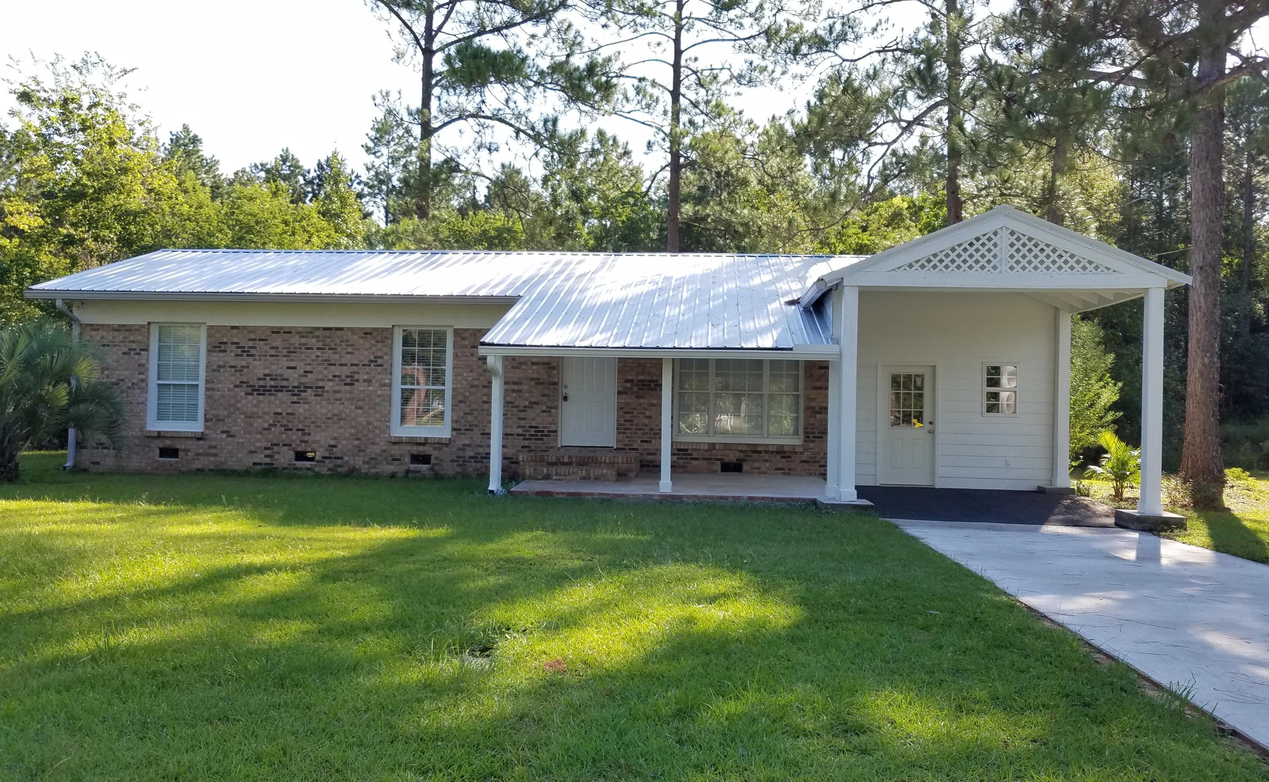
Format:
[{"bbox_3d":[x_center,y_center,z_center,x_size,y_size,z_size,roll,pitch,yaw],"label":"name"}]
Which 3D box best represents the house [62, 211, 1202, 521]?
[{"bbox_3d":[-1.391,-0.653,18.376,18.120,4.530,10.800,1,-1,4],"label":"house"}]

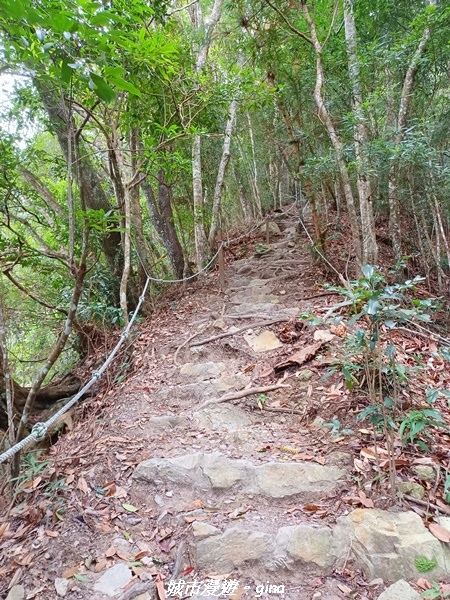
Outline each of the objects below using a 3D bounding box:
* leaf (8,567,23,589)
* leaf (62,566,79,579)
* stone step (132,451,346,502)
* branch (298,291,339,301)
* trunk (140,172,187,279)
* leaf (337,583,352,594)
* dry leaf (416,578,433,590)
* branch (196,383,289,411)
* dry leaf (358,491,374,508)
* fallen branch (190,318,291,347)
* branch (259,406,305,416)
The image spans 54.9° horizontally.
[{"bbox_3d":[-0.769,1.021,1.591,0.030,0.012,0.080,2,18,6],"label":"leaf"},{"bbox_3d":[-0.573,1.014,1.612,0.066,0.013,0.033,-15,23,-39],"label":"leaf"},{"bbox_3d":[0.076,0.925,2.270,1.070,0.170,0.280,0,2,5],"label":"stone step"},{"bbox_3d":[1.148,-0.053,5.300,0.576,0.040,0.060,-10,19,-20],"label":"branch"},{"bbox_3d":[-0.824,-1.046,6.000,0.380,1.550,0.320,-16,3,1],"label":"trunk"},{"bbox_3d":[0.451,1.077,1.620,0.030,0.012,0.060,-14,8,-39],"label":"leaf"},{"bbox_3d":[0.746,1.064,1.620,0.056,0.015,0.040,-3,17,-11],"label":"dry leaf"},{"bbox_3d":[0.123,0.602,2.744,0.670,0.065,0.100,-8,19,-23],"label":"branch"},{"bbox_3d":[0.603,0.849,1.845,0.042,0.018,0.088,-16,38,-21],"label":"dry leaf"},{"bbox_3d":[0.166,0.294,4.025,1.098,0.060,0.090,-12,20,-30],"label":"fallen branch"},{"bbox_3d":[0.347,0.671,2.607,0.259,0.030,0.045,4,18,14],"label":"branch"}]

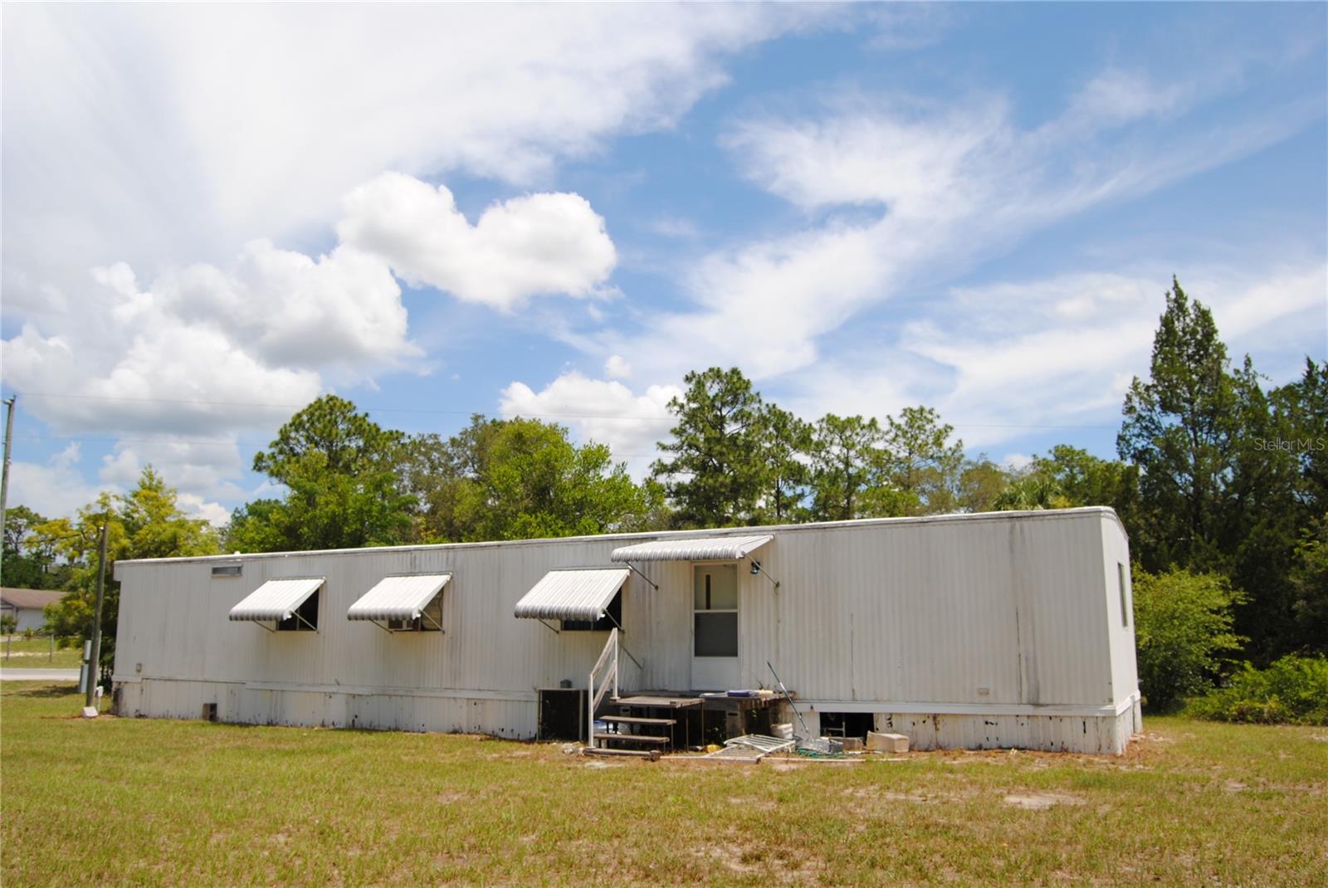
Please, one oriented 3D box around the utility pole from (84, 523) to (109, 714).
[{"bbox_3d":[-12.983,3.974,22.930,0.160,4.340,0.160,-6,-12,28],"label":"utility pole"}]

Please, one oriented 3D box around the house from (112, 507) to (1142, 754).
[{"bbox_3d":[-2.286,3.612,19.345,20.551,3.384,4.383,-6,-12,28],"label":"house"}]

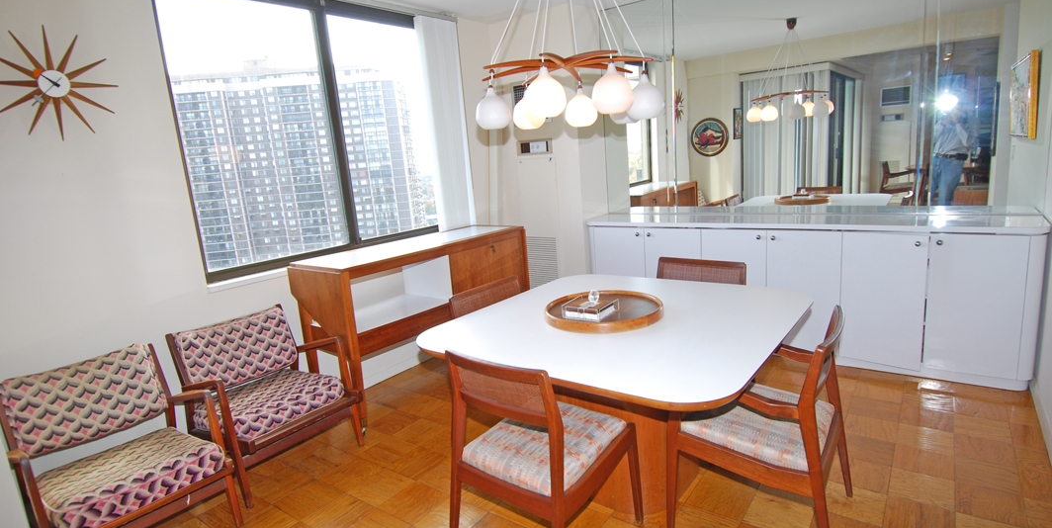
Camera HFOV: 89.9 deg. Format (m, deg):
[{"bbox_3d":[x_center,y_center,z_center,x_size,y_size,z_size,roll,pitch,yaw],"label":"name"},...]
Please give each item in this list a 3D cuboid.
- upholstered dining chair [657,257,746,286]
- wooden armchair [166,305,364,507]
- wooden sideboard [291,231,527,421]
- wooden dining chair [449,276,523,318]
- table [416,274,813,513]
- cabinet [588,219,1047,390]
[{"bbox_3d":[0.883,0.425,2.902,0.557,0.808,0.582,3,14,38],"label":"upholstered dining chair"},{"bbox_3d":[-1.362,0.684,2.788,0.669,0.764,0.669,3,14,38],"label":"wooden armchair"},{"bbox_3d":[-0.689,0.333,3.731,0.567,0.965,1.630,3,14,38],"label":"wooden sideboard"},{"bbox_3d":[-0.013,0.525,2.807,0.575,0.815,0.530,4,15,41],"label":"wooden dining chair"},{"bbox_3d":[0.437,0.592,2.453,1.411,0.735,1.382,3,14,38],"label":"table"},{"bbox_3d":[1.702,0.145,3.671,2.655,0.906,0.487,3,14,38],"label":"cabinet"}]

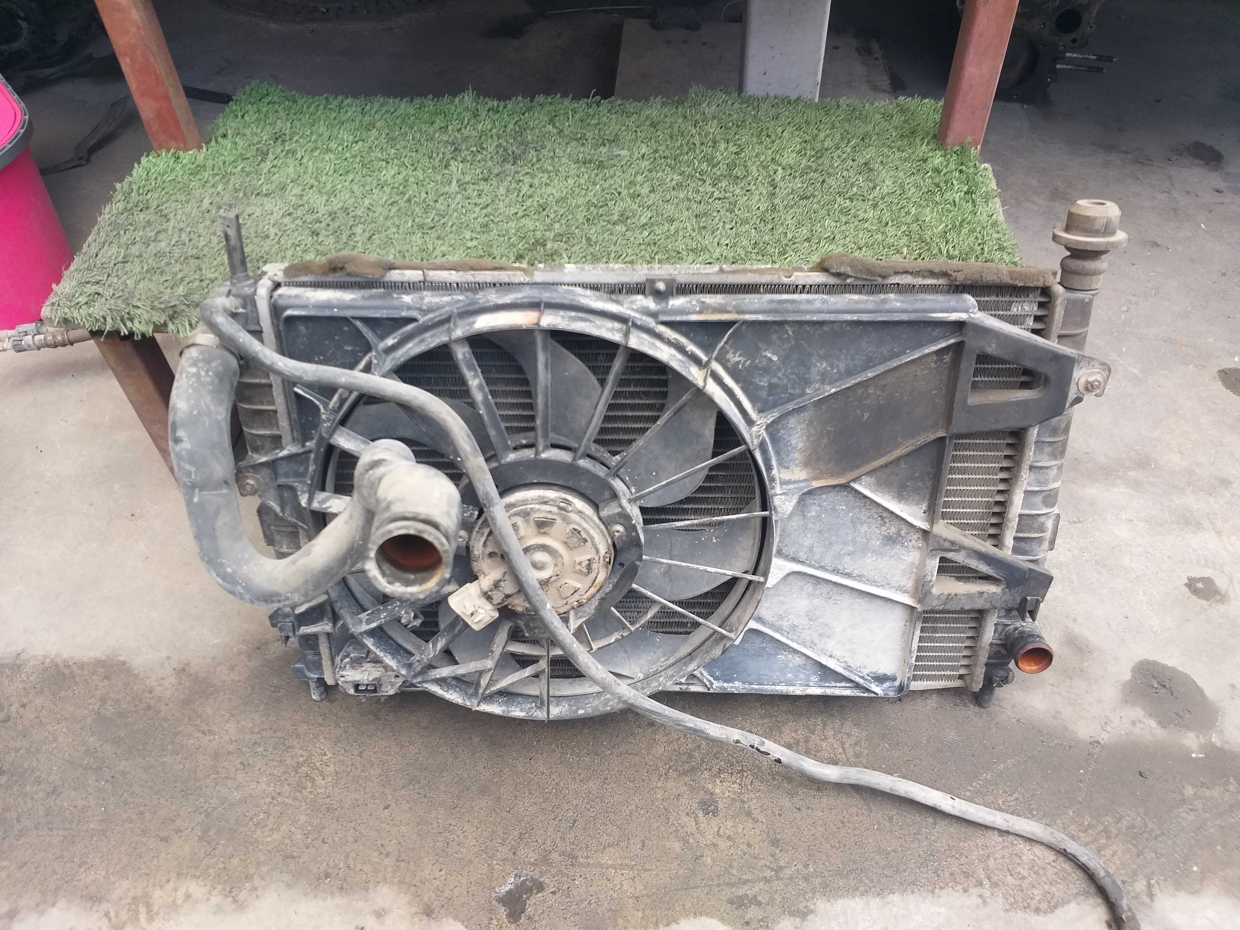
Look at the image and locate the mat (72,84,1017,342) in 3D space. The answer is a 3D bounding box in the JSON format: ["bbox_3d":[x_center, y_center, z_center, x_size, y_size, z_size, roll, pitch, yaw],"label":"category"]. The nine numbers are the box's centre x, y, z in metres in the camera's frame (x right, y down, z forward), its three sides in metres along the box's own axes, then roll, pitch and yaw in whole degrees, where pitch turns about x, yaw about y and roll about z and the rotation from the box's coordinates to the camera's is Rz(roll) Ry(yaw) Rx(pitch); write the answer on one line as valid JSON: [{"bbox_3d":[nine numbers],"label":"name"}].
[{"bbox_3d":[-0.063,-0.268,0.950,0.850,0.035,0.460,1,43,3],"label":"mat"}]

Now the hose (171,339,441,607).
[{"bbox_3d":[-0.208,0.012,0.620,0.220,0.175,0.215,1,25,-2],"label":"hose"}]

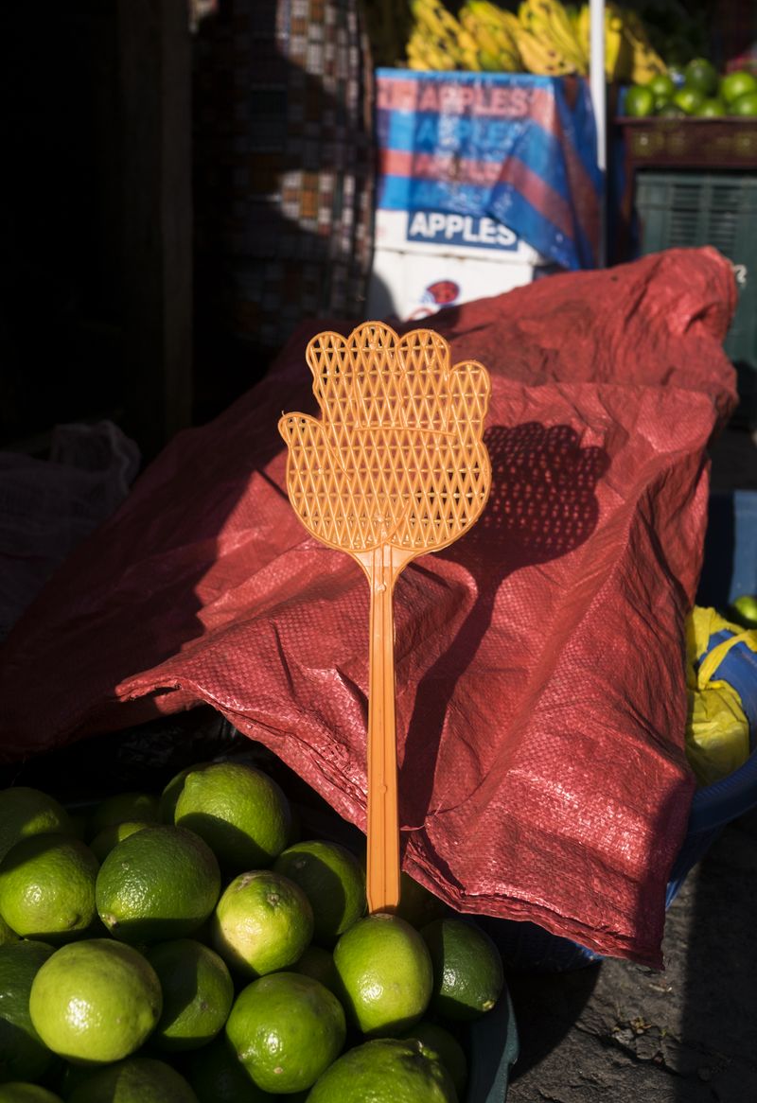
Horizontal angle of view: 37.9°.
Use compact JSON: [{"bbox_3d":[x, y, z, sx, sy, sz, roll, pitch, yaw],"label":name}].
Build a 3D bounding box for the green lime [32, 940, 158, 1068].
[{"bbox_3d":[-0.140,0.223,0.546,0.065,0.063,0.063,0,24,0],"label":"green lime"}]

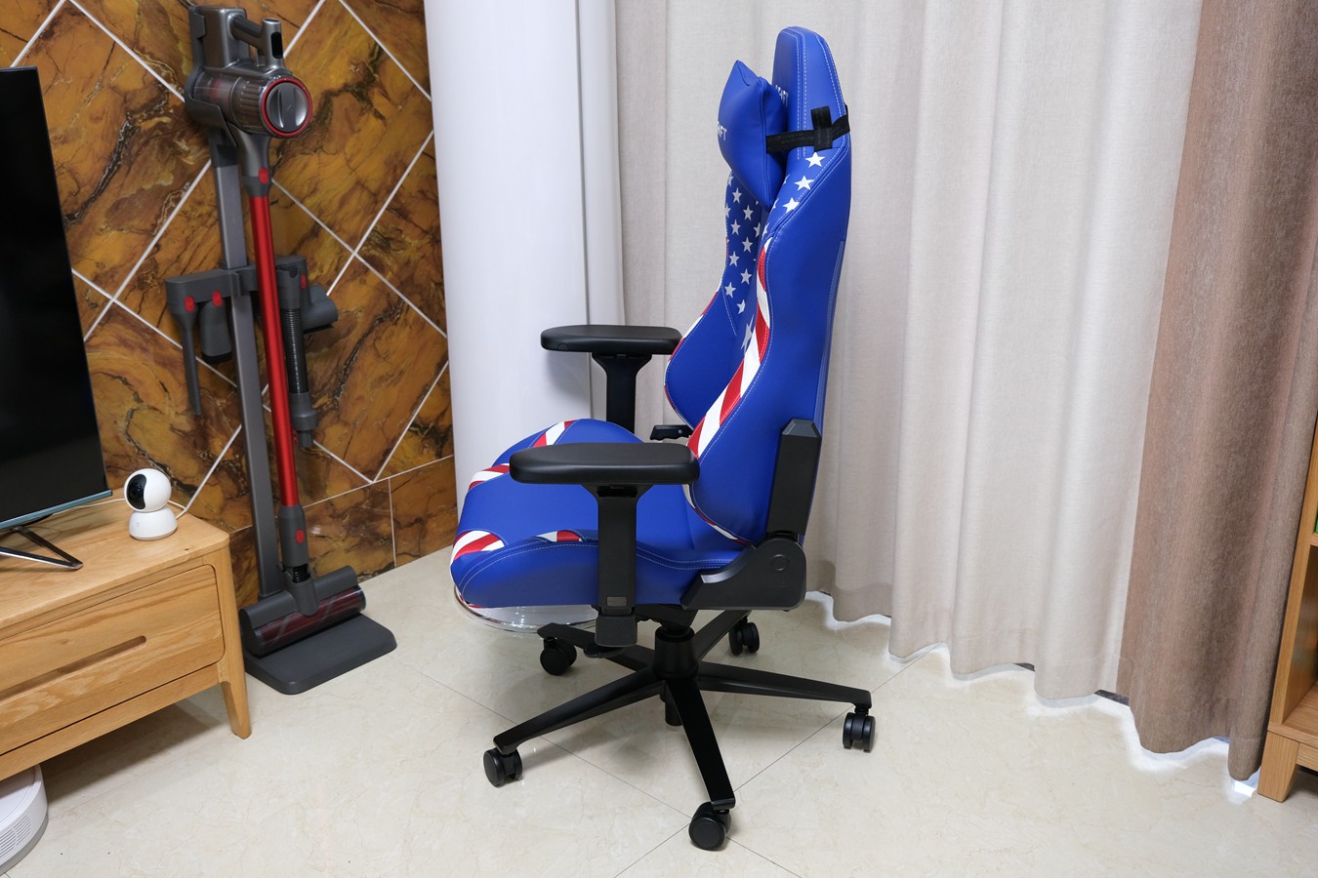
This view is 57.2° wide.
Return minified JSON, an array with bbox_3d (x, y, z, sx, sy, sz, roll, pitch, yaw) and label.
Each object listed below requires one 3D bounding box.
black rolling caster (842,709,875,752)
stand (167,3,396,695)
[{"bbox_3d":[0.359,0.524,2.167,0.053,0.072,0.064,6,20,18],"label":"black rolling caster"},{"bbox_3d":[-0.729,-0.159,2.342,0.280,1.270,0.350,16,25,39],"label":"stand"}]

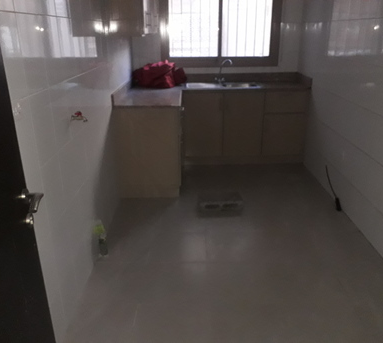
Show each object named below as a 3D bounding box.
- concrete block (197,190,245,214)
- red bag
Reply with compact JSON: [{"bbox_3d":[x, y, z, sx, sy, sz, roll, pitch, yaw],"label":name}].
[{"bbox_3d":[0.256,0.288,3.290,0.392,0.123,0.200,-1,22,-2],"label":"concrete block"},{"bbox_3d":[-0.371,-1.148,4.206,0.610,0.285,0.340,0,21,0],"label":"red bag"}]

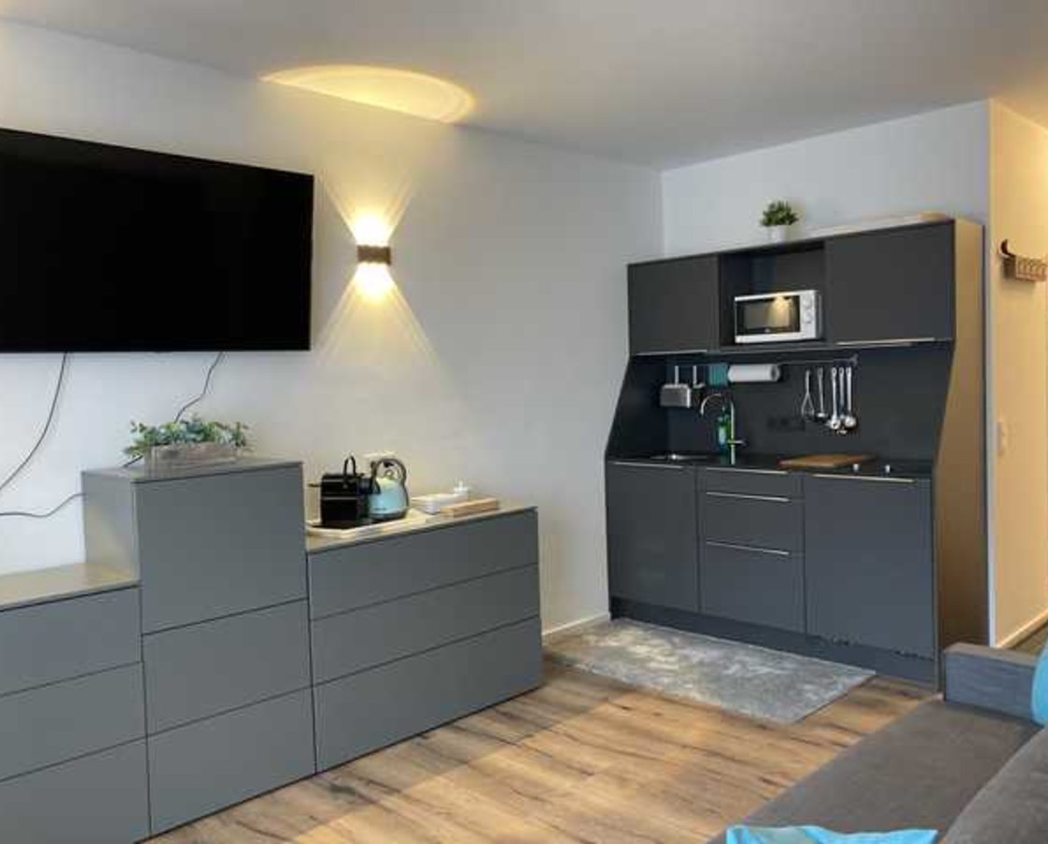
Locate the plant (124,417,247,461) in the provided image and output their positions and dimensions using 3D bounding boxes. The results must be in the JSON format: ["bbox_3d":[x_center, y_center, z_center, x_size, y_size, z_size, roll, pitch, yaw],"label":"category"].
[{"bbox_3d":[-1.200,0.057,3.248,0.170,0.144,0.390,1,4,45],"label":"plant"}]

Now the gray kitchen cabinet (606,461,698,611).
[{"bbox_3d":[0.901,0.597,5.197,0.613,0.780,0.570,1,4,45],"label":"gray kitchen cabinet"}]

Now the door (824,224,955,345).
[{"bbox_3d":[1.660,-0.609,4.156,0.022,0.493,0.580,-5,4,-45],"label":"door"}]

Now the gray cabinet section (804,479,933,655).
[{"bbox_3d":[1.568,0.642,4.161,0.025,0.780,0.600,-5,4,-45],"label":"gray cabinet section"}]

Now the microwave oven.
[{"bbox_3d":[1.396,-0.542,4.790,0.335,0.250,0.458,-5,4,-45],"label":"microwave oven"}]

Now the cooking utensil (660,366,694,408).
[{"bbox_3d":[0.908,-0.202,5.432,0.085,0.255,0.195,-5,4,-45],"label":"cooking utensil"}]

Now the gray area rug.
[{"bbox_3d":[0.791,1.164,4.441,1.510,0.015,0.810,1,4,45],"label":"gray area rug"}]

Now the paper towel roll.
[{"bbox_3d":[1.261,-0.270,4.985,0.262,0.105,0.105,1,4,45],"label":"paper towel roll"}]

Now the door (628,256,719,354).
[{"bbox_3d":[0.822,-0.627,4.995,0.022,0.493,0.587,-5,4,-45],"label":"door"}]

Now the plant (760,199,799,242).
[{"bbox_3d":[1.344,-1.033,4.769,0.192,0.242,0.192,1,4,45],"label":"plant"}]

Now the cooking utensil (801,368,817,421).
[{"bbox_3d":[1.522,-0.148,4.868,0.055,0.270,0.085,-5,4,-45],"label":"cooking utensil"}]

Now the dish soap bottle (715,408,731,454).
[{"bbox_3d":[1.128,0.050,5.140,0.078,0.260,0.055,0,3,30],"label":"dish soap bottle"}]

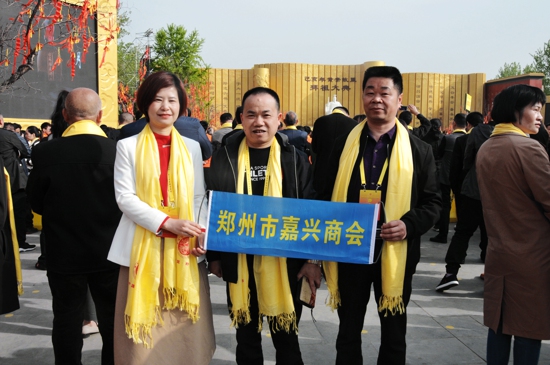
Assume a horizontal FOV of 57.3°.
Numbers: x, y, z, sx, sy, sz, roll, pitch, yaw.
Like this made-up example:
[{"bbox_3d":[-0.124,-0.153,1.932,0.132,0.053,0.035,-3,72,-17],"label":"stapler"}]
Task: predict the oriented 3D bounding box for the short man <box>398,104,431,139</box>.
[{"bbox_3d":[1.675,-0.091,6.518,0.600,1.819,0.420,0,5,-3],"label":"short man"}]

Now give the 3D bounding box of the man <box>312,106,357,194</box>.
[{"bbox_3d":[0.648,0.088,5.028,0.540,1.718,0.380,1,5,6],"label":"man"}]

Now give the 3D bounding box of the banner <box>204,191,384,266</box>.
[{"bbox_3d":[0.065,0.172,1.930,0.647,0.234,0.020,6,5,1],"label":"banner"}]

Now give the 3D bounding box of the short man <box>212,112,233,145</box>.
[{"bbox_3d":[-0.649,-0.083,6.821,0.480,1.716,0.320,0,5,-3],"label":"short man"}]

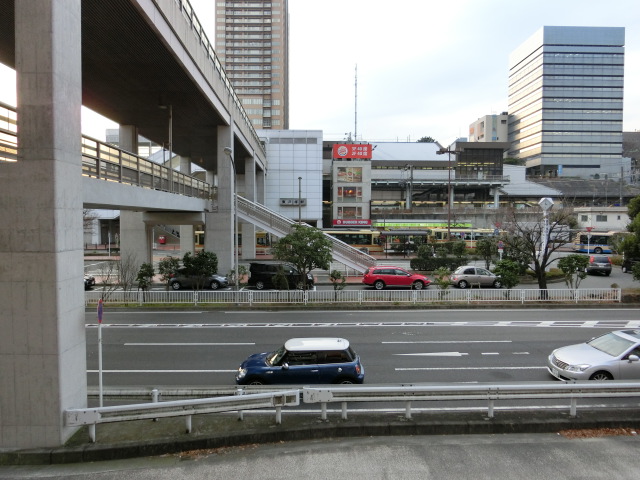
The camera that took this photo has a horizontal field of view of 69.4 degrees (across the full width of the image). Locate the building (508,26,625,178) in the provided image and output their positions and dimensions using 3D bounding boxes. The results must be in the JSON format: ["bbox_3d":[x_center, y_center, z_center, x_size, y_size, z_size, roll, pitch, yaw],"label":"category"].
[{"bbox_3d":[92.500,-48.700,176.200,28.900,53.500,27.400,0,2,-2],"label":"building"}]

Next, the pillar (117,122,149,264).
[{"bbox_3d":[-13.100,-2.430,32.800,1.870,10.950,1.200,0,3,-3],"label":"pillar"}]

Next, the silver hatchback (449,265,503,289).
[{"bbox_3d":[10.980,2.500,32.100,3.720,1.520,1.660,0,3,-2],"label":"silver hatchback"}]

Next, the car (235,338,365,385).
[{"bbox_3d":[-0.540,3.600,13.150,3.650,1.410,1.690,0,2,-2],"label":"car"}]

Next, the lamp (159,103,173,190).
[{"bbox_3d":[-9.130,-5.410,27.300,0.820,5.230,0.280,0,2,-2],"label":"lamp"}]

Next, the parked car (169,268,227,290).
[{"bbox_3d":[-8.500,2.700,32.750,4.120,1.480,1.700,0,2,-2],"label":"parked car"}]

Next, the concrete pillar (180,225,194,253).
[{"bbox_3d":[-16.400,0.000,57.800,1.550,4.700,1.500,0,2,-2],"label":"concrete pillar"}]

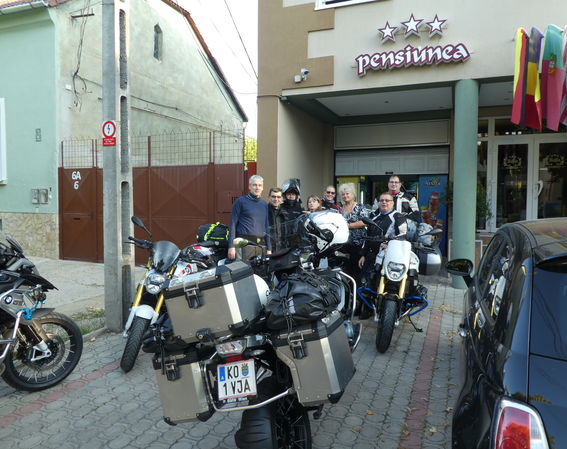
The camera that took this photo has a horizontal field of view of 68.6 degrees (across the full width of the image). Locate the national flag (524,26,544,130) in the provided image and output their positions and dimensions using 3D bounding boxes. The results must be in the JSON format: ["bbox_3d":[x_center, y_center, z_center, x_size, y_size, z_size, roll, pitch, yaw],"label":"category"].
[{"bbox_3d":[4.147,-2.420,6.820,0.170,1.700,0.850,1,2,19],"label":"national flag"}]

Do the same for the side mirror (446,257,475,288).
[{"bbox_3d":[1.313,0.352,3.080,0.210,0.190,0.130,1,2,17],"label":"side mirror"}]

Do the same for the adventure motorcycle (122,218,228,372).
[{"bbox_3d":[-1.090,0.645,4.500,0.900,1.330,2.150,1,2,20],"label":"adventure motorcycle"}]

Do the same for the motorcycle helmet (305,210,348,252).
[{"bbox_3d":[0.321,0.052,3.100,0.340,0.280,0.260,-13,2,-20],"label":"motorcycle helmet"}]

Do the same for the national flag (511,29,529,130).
[{"bbox_3d":[3.920,-2.475,6.890,0.170,1.700,0.850,1,2,19],"label":"national flag"}]

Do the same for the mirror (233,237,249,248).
[{"bbox_3d":[-0.342,0.143,3.300,0.140,0.090,0.060,1,2,12],"label":"mirror"}]

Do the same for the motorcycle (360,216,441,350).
[{"bbox_3d":[1.380,0.624,5.000,0.920,1.330,2.150,1,2,21],"label":"motorcycle"}]

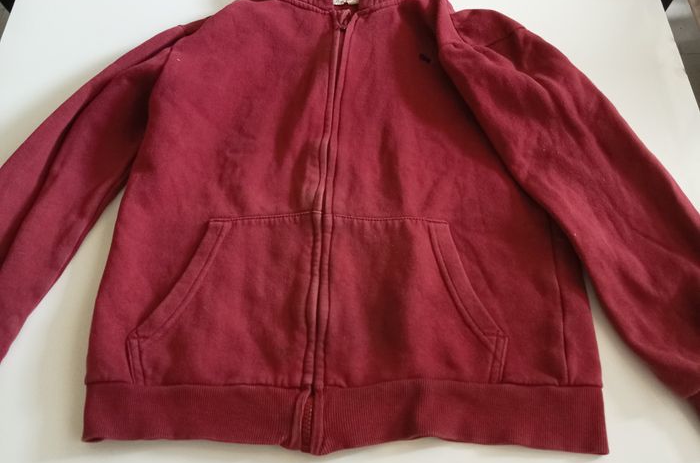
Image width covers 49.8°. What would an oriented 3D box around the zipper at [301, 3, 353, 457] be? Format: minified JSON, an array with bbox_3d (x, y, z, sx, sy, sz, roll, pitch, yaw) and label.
[{"bbox_3d":[-0.019,-0.040,0.780,0.025,0.025,0.542,1,57,2],"label":"zipper"}]

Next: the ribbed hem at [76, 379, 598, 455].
[{"bbox_3d":[-0.009,0.158,0.658,0.456,0.030,0.056,1,57,2],"label":"ribbed hem"}]

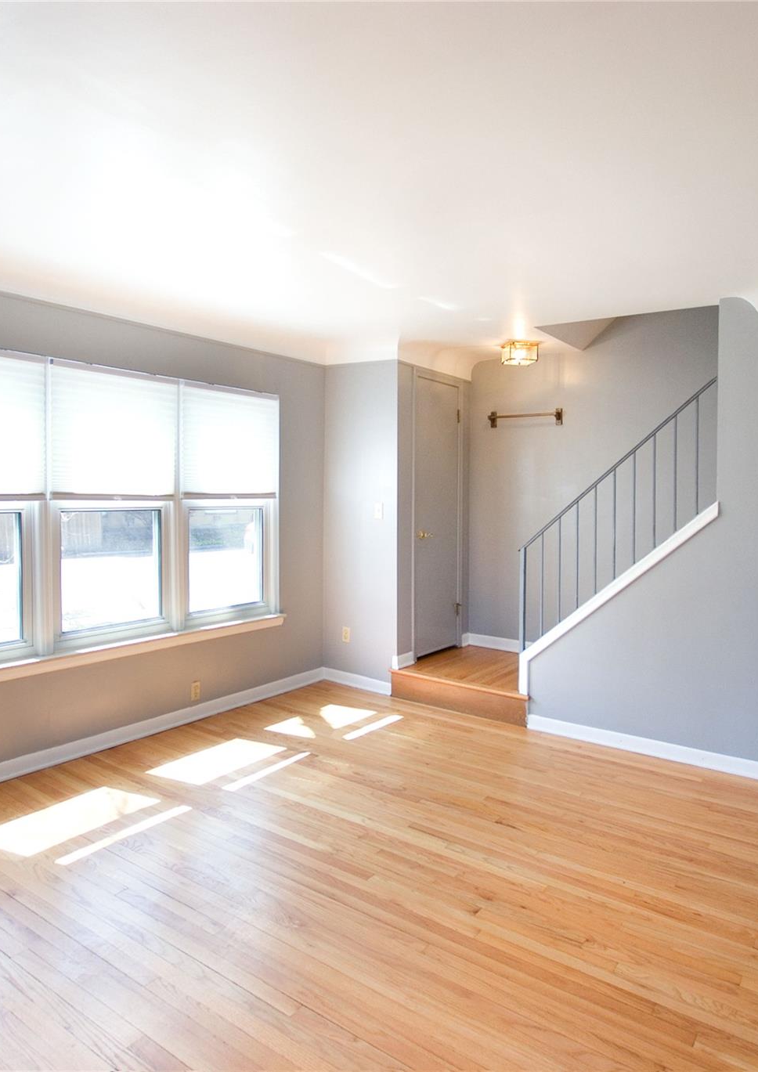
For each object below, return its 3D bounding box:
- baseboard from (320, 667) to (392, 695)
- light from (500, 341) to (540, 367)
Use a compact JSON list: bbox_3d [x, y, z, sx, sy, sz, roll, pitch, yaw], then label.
[{"bbox_3d":[-0.183,1.091,4.993,0.642,0.094,0.018,2,3,36],"label":"baseboard"},{"bbox_3d":[1.013,-1.324,4.760,0.202,0.138,0.206,2,3,36],"label":"light"}]

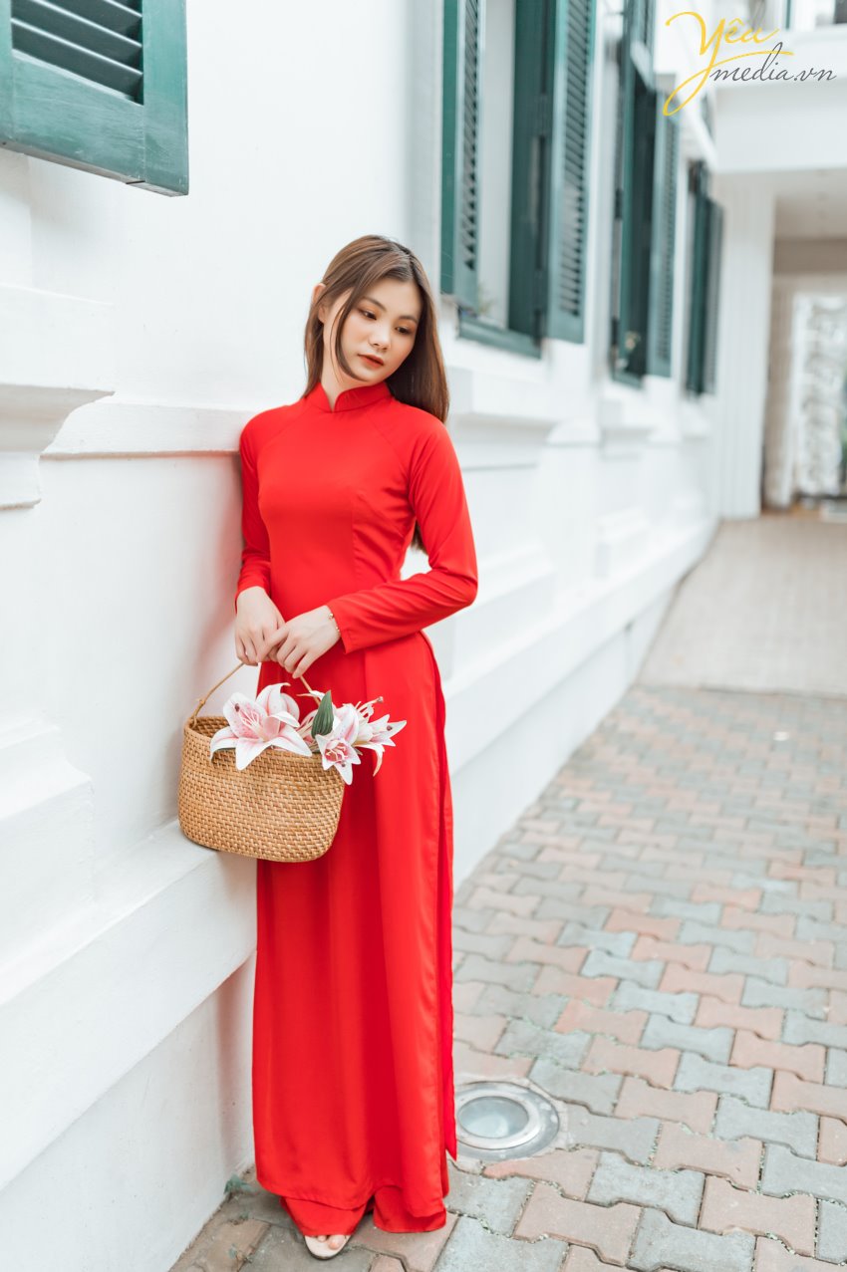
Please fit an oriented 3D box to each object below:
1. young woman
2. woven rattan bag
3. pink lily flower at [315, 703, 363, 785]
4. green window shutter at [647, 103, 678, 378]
[{"bbox_3d":[-0.114,0.205,2.029,0.410,1.665,0.340,5,10,25],"label":"young woman"},{"bbox_3d":[-0.242,0.177,1.863,0.265,0.300,0.150,5,10,25],"label":"woven rattan bag"},{"bbox_3d":[-0.118,0.154,1.758,0.075,0.105,0.080,1,9,0],"label":"pink lily flower"},{"bbox_3d":[1.310,-2.144,6.768,0.045,1.417,0.460,5,10,25],"label":"green window shutter"}]

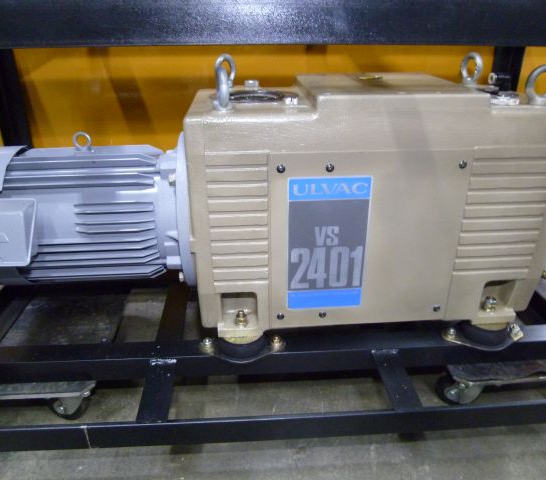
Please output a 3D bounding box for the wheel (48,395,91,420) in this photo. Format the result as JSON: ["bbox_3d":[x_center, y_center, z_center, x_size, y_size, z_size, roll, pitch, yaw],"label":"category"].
[{"bbox_3d":[-0.390,0.310,0.854,0.070,0.070,0.027,-2,26,-3],"label":"wheel"}]

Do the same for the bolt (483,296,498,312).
[{"bbox_3d":[0.403,0.119,0.822,0.022,0.024,0.022,-2,26,-3],"label":"bolt"}]

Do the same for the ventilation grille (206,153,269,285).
[{"bbox_3d":[-0.050,-0.023,0.697,0.090,0.231,0.013,-2,26,-3],"label":"ventilation grille"}]

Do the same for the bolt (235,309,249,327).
[{"bbox_3d":[-0.055,0.140,0.803,0.023,0.025,0.023,-2,26,-3],"label":"bolt"}]

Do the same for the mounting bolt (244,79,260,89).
[{"bbox_3d":[-0.042,-0.307,0.874,0.026,0.015,0.026,-2,26,-3],"label":"mounting bolt"}]

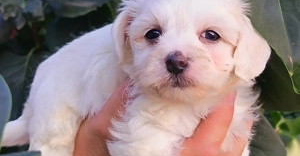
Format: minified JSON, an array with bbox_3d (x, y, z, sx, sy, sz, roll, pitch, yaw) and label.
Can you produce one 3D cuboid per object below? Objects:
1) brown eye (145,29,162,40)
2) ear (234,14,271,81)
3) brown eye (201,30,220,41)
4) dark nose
[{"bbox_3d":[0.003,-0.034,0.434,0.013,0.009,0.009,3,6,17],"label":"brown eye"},{"bbox_3d":[0.084,-0.025,0.452,0.028,0.053,0.020,-8,6,-5],"label":"ear"},{"bbox_3d":[0.047,-0.033,0.432,0.015,0.009,0.009,2,6,-5],"label":"brown eye"},{"bbox_3d":[0.020,-0.012,0.415,0.018,0.018,0.014,3,6,10],"label":"dark nose"}]

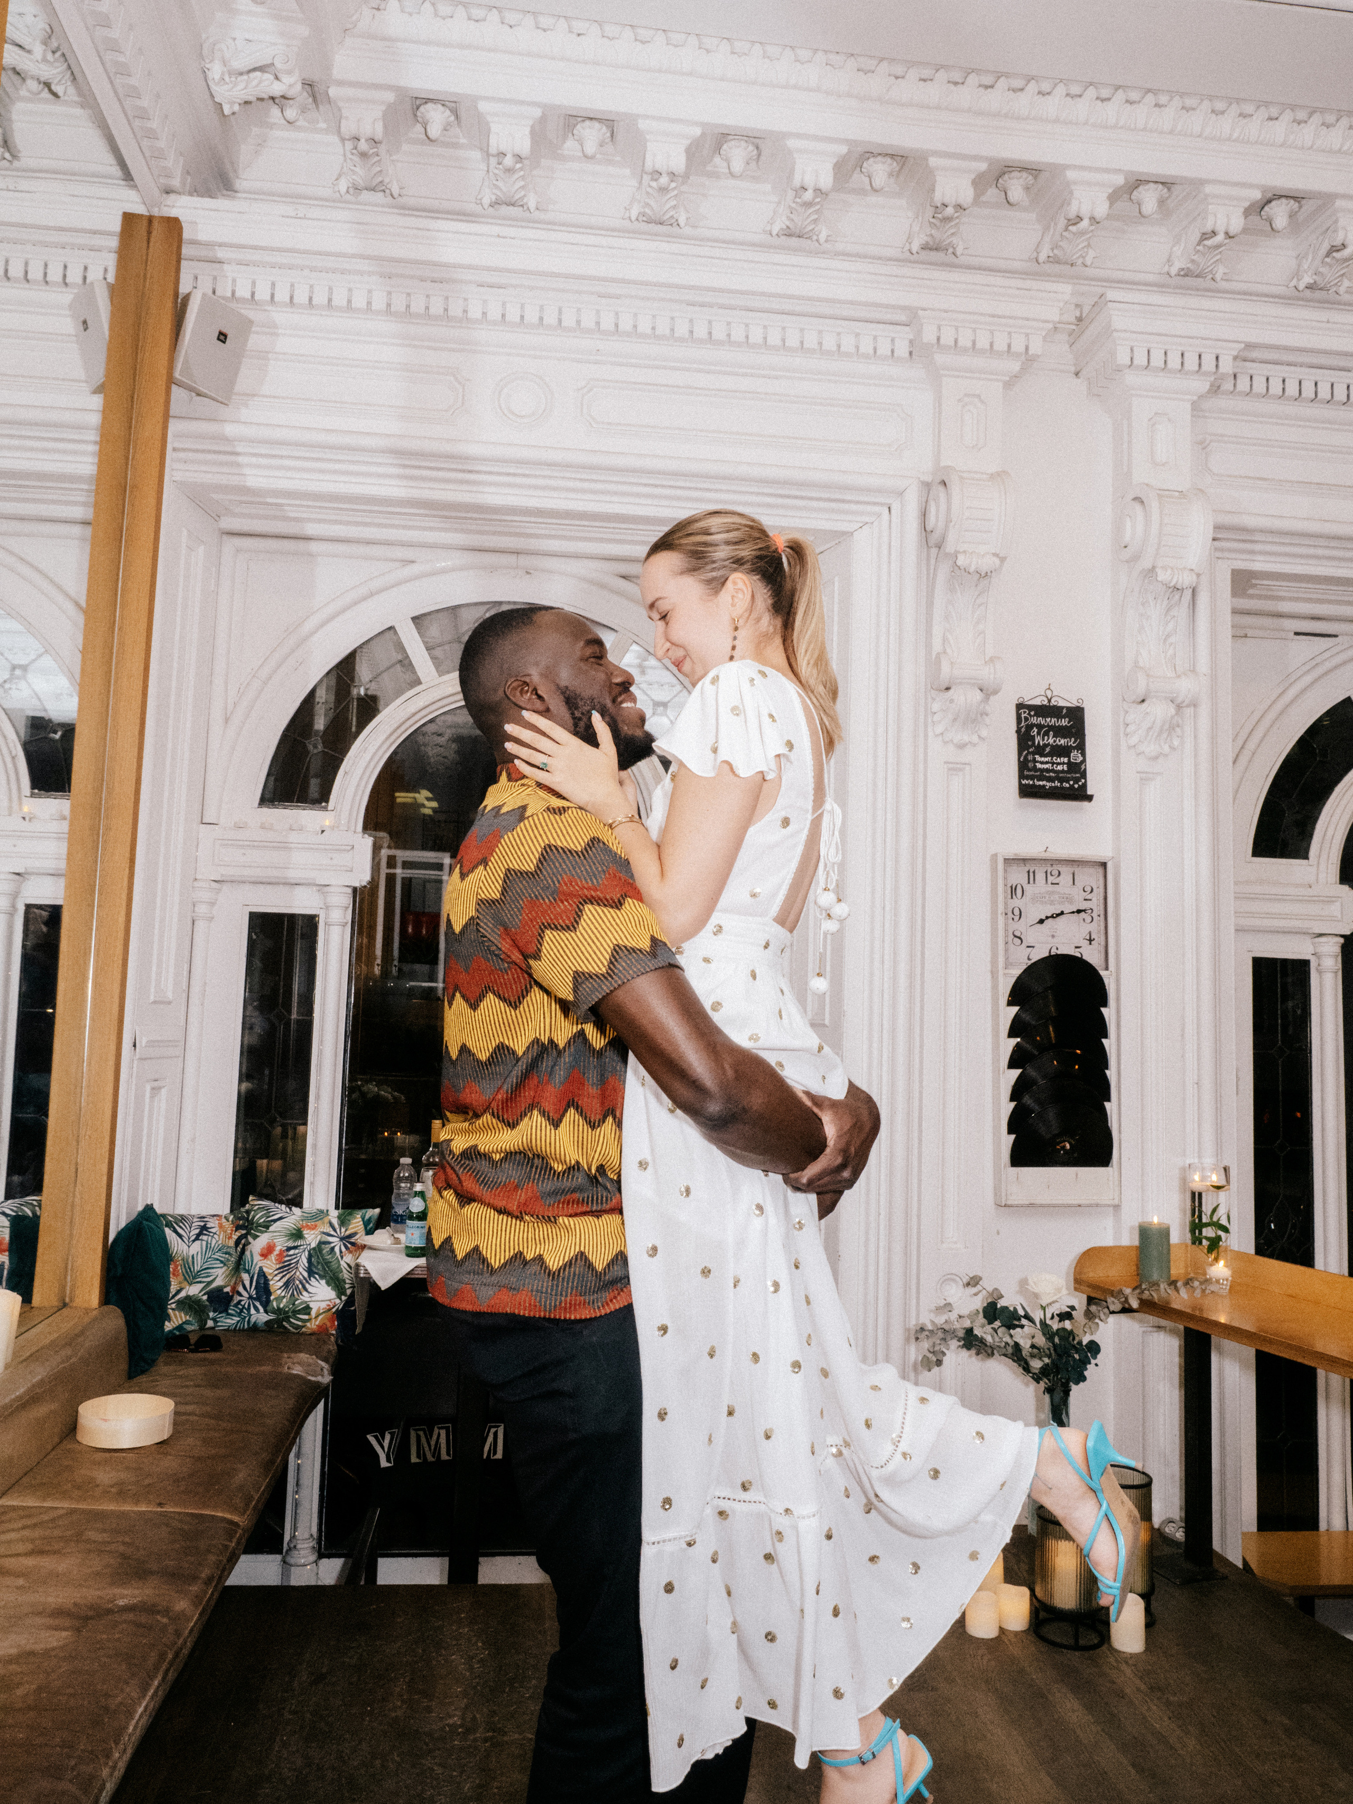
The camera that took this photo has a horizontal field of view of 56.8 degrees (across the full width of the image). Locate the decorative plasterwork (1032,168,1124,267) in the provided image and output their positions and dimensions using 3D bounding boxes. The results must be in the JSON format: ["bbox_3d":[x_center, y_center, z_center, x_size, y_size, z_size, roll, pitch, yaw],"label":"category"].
[{"bbox_3d":[1.144,-1.931,3.553,0.170,0.180,0.200,2,-6,-7],"label":"decorative plasterwork"}]

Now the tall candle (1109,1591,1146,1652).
[{"bbox_3d":[1.032,1.648,2.861,0.075,0.098,0.075,2,-5,-6],"label":"tall candle"}]

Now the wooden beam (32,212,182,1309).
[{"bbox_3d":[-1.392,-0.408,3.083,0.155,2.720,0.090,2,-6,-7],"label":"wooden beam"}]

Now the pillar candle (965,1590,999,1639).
[{"bbox_3d":[0.706,1.638,2.881,0.076,0.083,0.076,2,-5,-6],"label":"pillar candle"}]

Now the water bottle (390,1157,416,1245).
[{"bbox_3d":[-0.726,0.804,3.351,0.065,0.222,0.065,2,-6,-7],"label":"water bottle"}]

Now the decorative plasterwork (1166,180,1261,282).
[{"bbox_3d":[1.490,-1.839,3.467,0.165,0.146,0.205,2,-5,-6],"label":"decorative plasterwork"}]

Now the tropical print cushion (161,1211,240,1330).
[{"bbox_3d":[-1.254,0.958,3.250,0.380,0.340,0.130,2,-17,-7],"label":"tropical print cushion"}]

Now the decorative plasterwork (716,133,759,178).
[{"bbox_3d":[0.173,-2.090,3.535,0.105,0.100,0.105,2,-5,-6],"label":"decorative plasterwork"}]

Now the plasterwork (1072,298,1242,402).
[{"bbox_3d":[1.433,-1.604,3.710,0.420,0.230,0.220,2,-6,-7],"label":"plasterwork"}]

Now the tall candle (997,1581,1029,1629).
[{"bbox_3d":[0.796,1.659,2.946,0.074,0.076,0.074,2,-5,-6],"label":"tall candle"}]

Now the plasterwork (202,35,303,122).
[{"bbox_3d":[-1.071,-2.113,3.172,0.215,0.165,0.178,2,-5,-6],"label":"plasterwork"}]

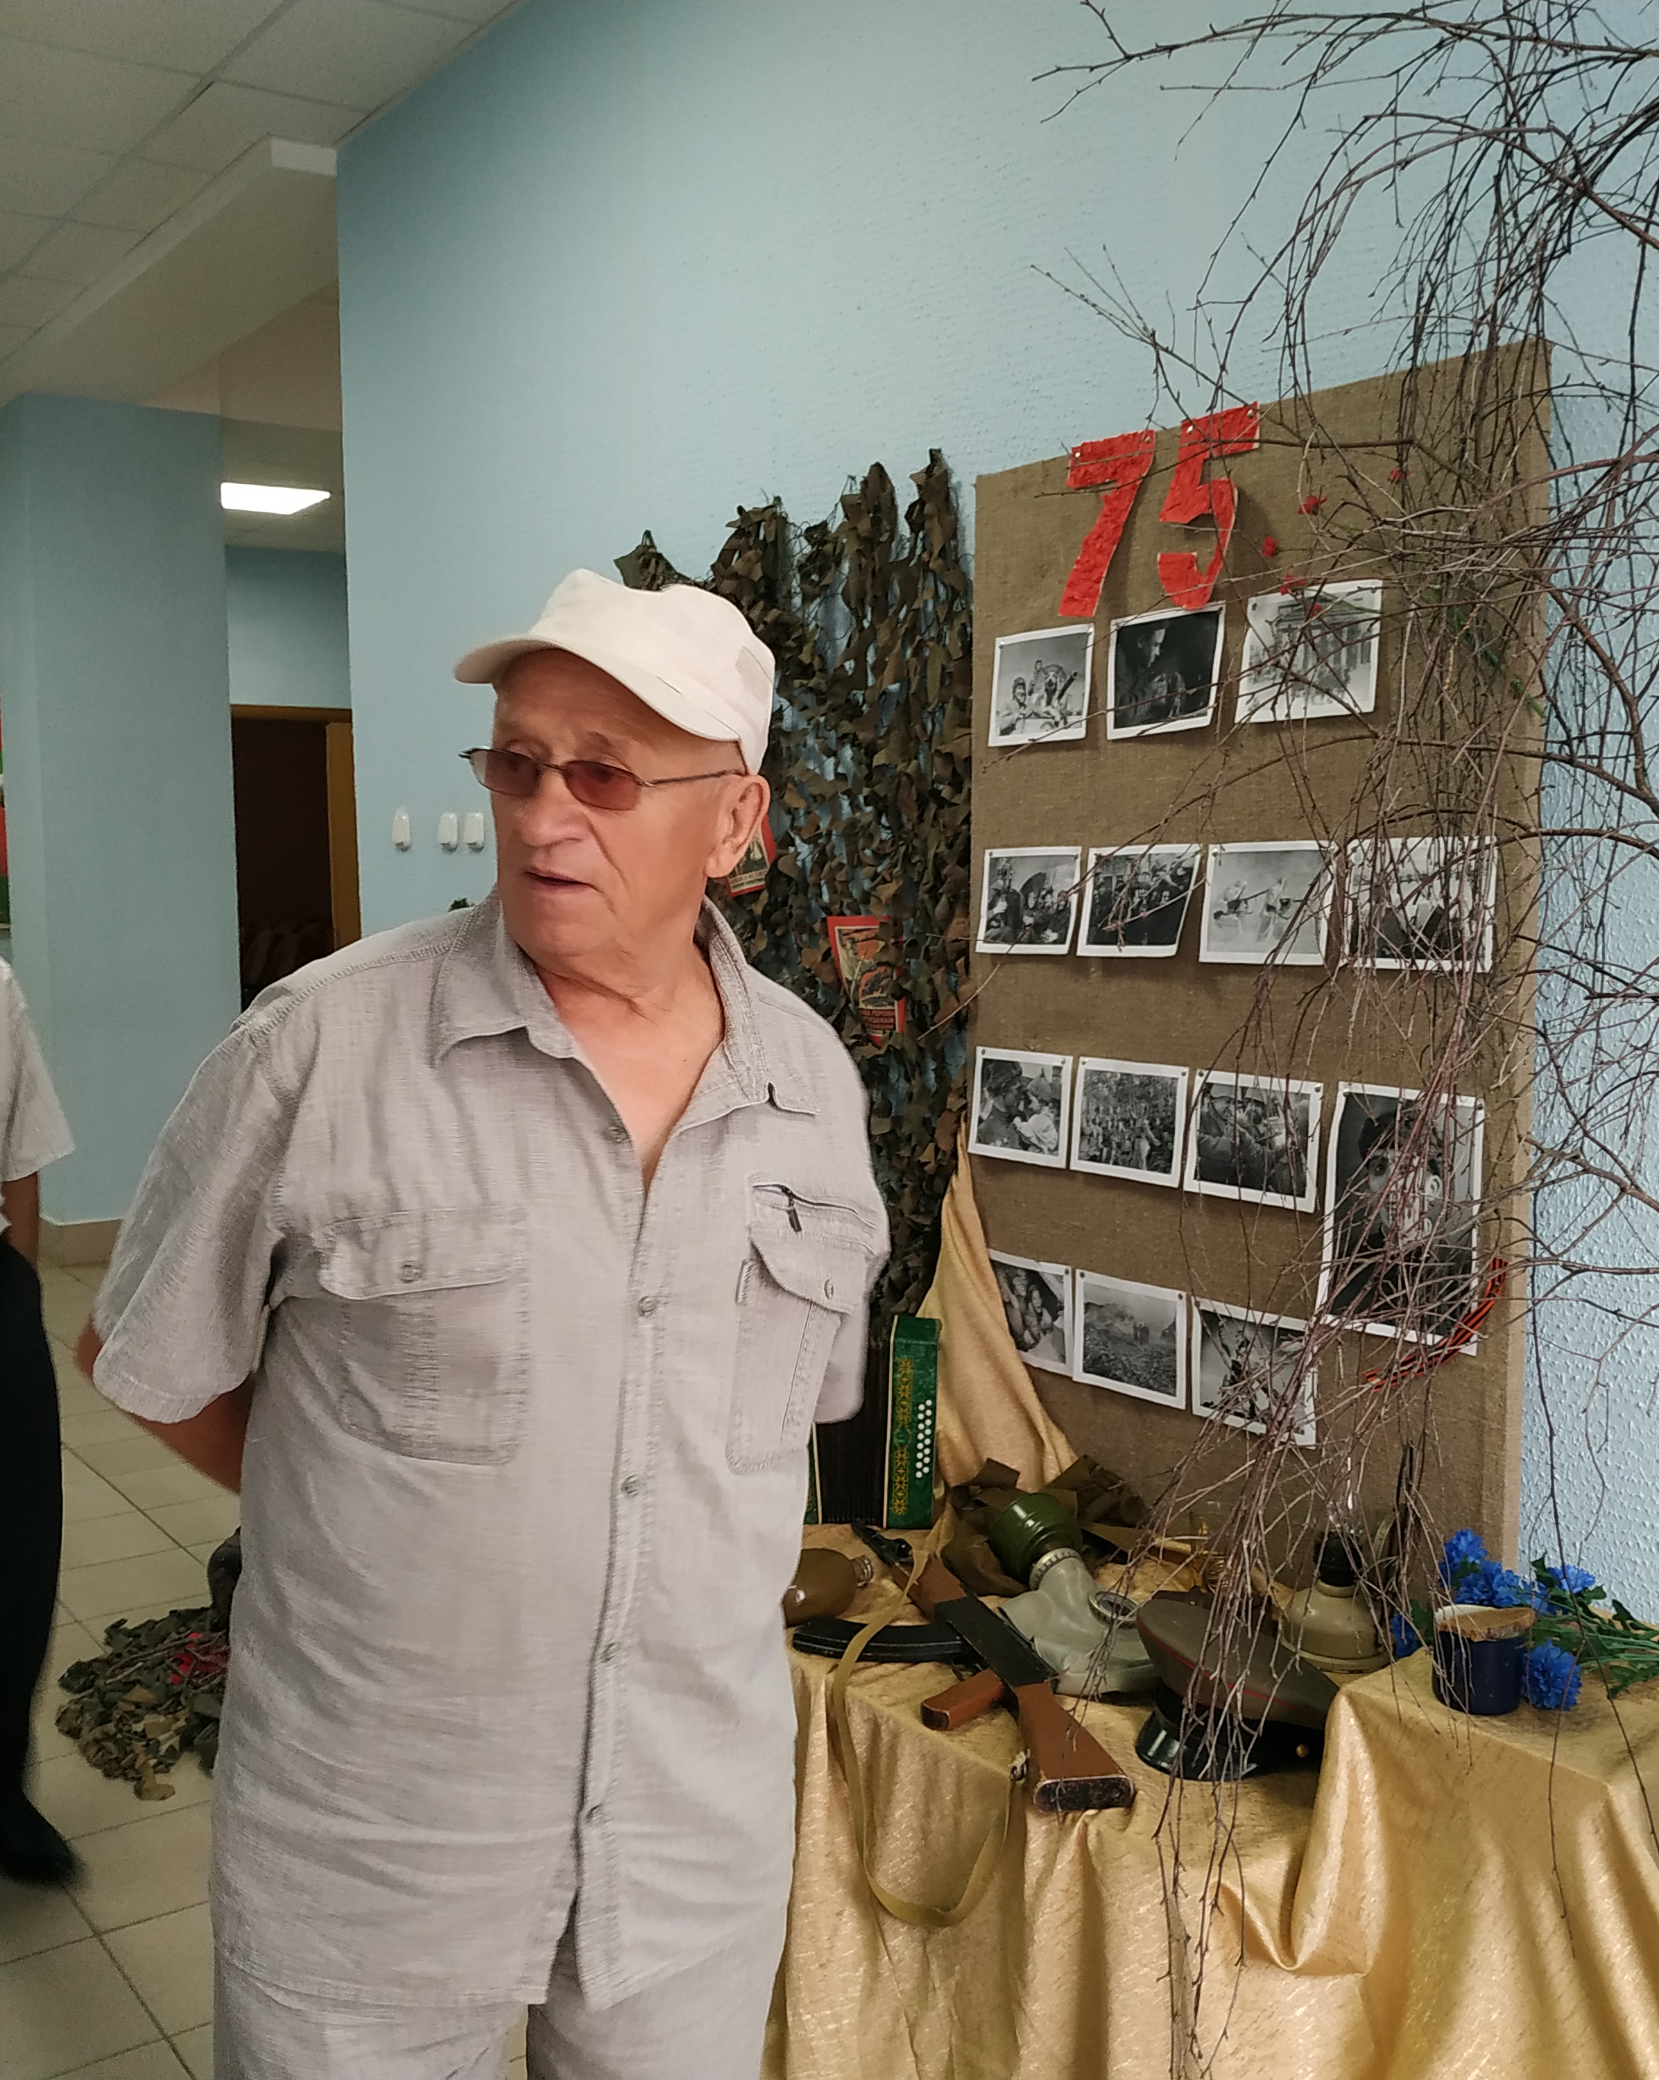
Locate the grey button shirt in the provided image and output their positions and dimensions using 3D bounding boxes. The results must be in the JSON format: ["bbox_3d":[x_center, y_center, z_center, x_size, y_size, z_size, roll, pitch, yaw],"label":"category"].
[{"bbox_3d":[-0.233,0.267,1.335,0.560,0.730,0.340,-4,6,-35],"label":"grey button shirt"}]

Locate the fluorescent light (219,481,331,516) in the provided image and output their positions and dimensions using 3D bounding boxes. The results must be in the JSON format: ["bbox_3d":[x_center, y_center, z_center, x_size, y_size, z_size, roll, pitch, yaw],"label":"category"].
[{"bbox_3d":[-2.791,-2.624,9.269,0.590,0.070,0.590,-4,6,-36],"label":"fluorescent light"}]

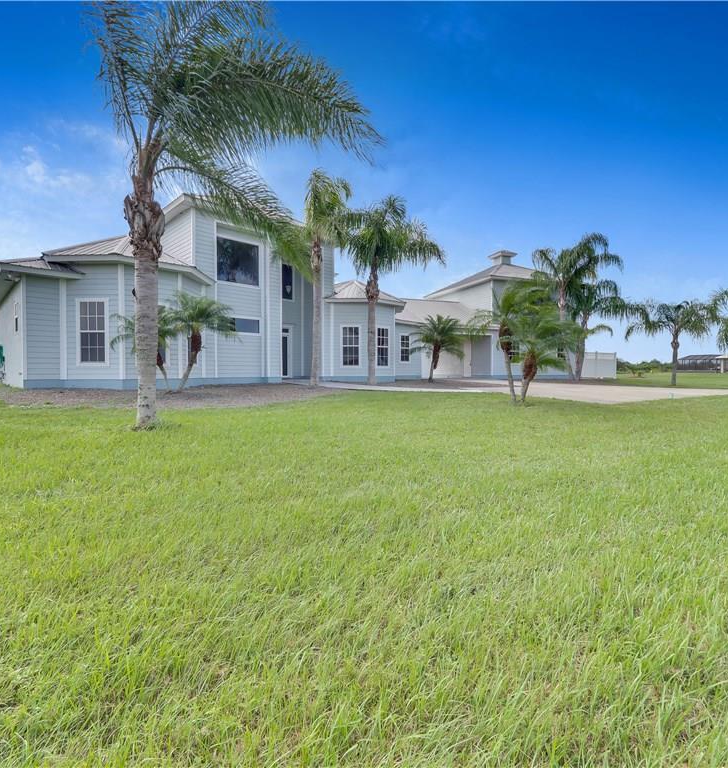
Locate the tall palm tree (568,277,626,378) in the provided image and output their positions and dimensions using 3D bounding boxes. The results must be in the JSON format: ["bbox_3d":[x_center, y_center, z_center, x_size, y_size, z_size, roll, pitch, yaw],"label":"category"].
[{"bbox_3d":[14.206,-3.330,25.300,3.390,6.230,3.290,0,2,0],"label":"tall palm tree"}]

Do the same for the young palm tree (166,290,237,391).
[{"bbox_3d":[-4.276,-1.119,10.900,1.810,2.580,1.760,0,2,0],"label":"young palm tree"}]

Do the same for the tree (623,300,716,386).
[{"bbox_3d":[18.291,-2.445,25.000,4.690,5.190,4.550,0,2,0],"label":"tree"}]

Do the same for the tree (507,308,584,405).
[{"bbox_3d":[4.528,-0.716,10.400,1.750,2.460,1.700,0,2,0],"label":"tree"}]

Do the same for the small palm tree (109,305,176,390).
[{"bbox_3d":[-5.747,-0.934,10.900,1.630,2.210,1.580,0,2,0],"label":"small palm tree"}]

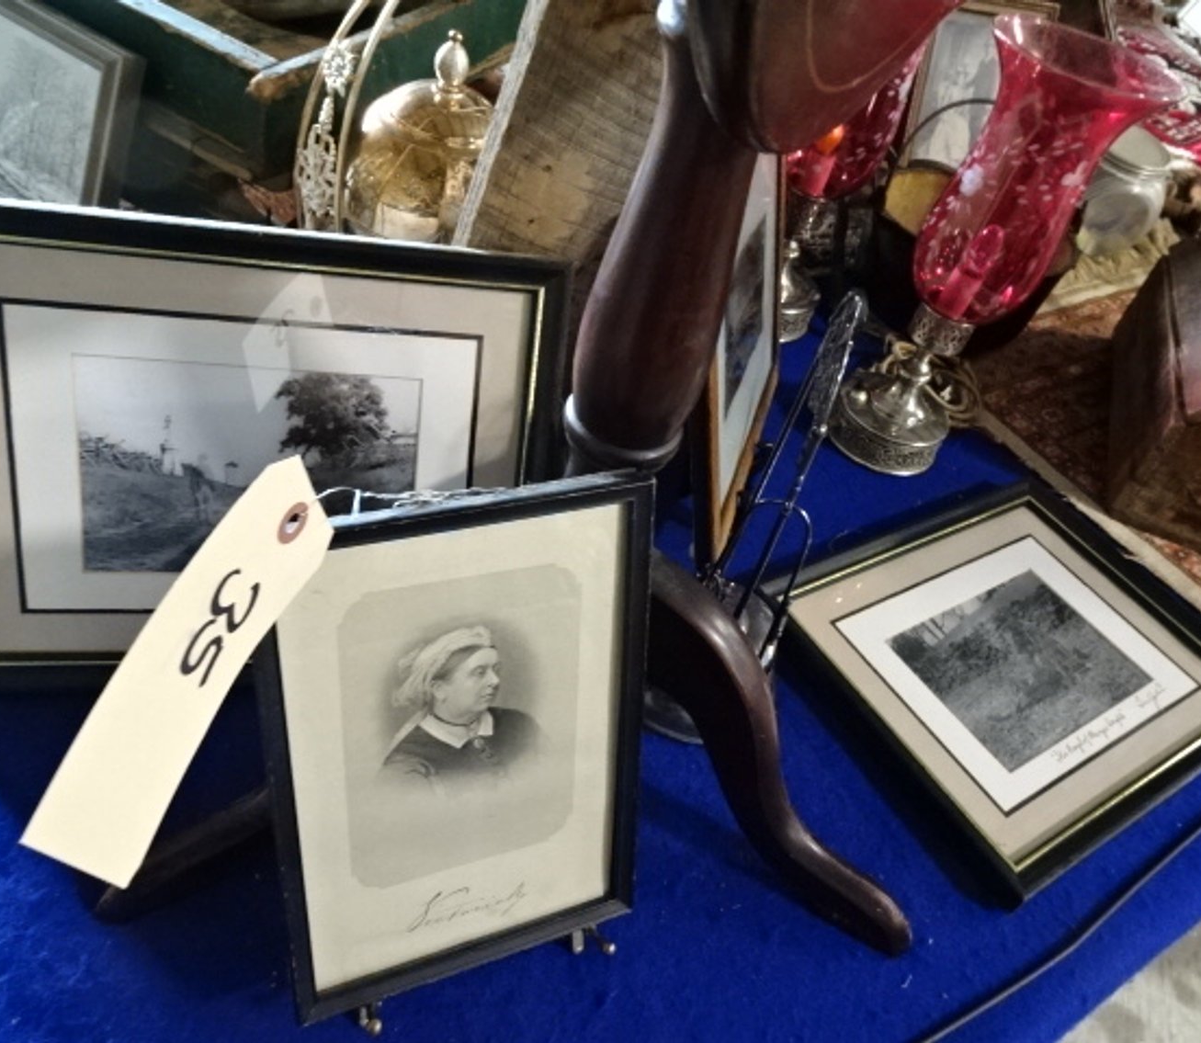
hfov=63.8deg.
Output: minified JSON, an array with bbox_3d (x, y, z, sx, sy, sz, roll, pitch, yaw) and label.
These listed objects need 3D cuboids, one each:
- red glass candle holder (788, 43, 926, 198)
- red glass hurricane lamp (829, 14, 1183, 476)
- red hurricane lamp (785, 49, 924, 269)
[{"bbox_3d":[0.225,-0.388,0.880,0.131,0.244,0.131,15,43,0],"label":"red glass candle holder"},{"bbox_3d":[0.305,-0.203,0.795,0.139,0.360,0.139,15,43,0],"label":"red glass hurricane lamp"},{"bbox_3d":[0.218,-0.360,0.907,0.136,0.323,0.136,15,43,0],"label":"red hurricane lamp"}]

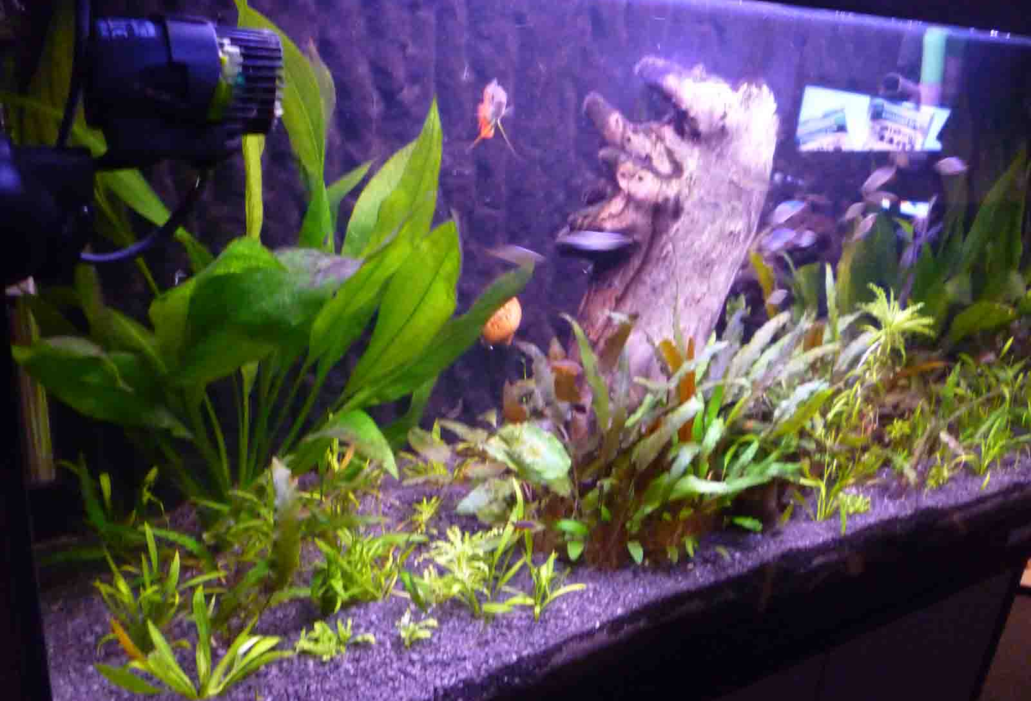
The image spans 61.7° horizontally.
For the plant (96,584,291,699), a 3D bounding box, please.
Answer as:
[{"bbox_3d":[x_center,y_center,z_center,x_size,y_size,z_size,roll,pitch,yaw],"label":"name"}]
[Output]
[{"bbox_3d":[-0.234,0.217,0.649,0.132,0.065,0.100,5,19,0],"label":"plant"}]

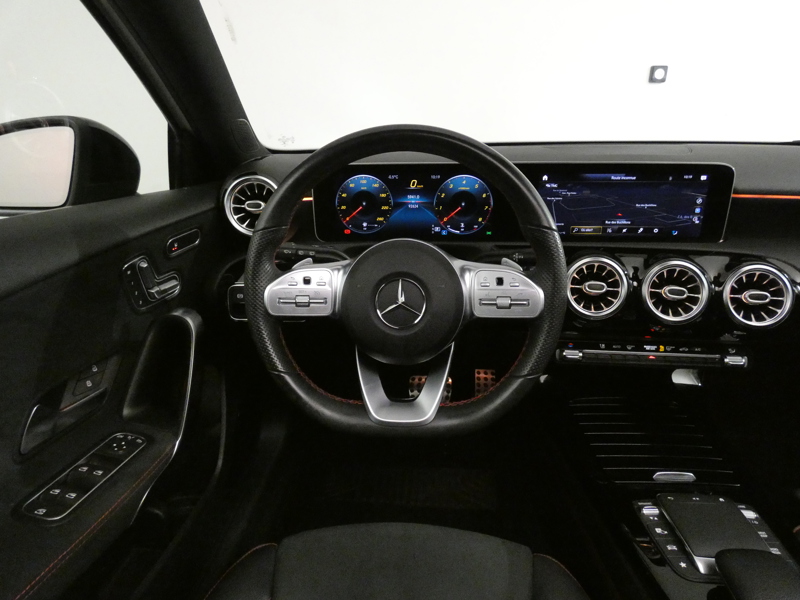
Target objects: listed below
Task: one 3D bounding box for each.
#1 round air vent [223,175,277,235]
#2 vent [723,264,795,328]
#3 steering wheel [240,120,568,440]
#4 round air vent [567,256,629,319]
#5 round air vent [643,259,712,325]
[{"bbox_3d":[-0.221,-0.148,0.717,0.090,0.090,0.035,-1,15,-3],"label":"round air vent"},{"bbox_3d":[0.472,-0.009,0.622,0.090,0.090,0.035,1,13,3],"label":"vent"},{"bbox_3d":[0.006,-0.022,0.555,0.372,0.361,0.080,0,1,0],"label":"steering wheel"},{"bbox_3d":[0.264,-0.020,0.634,0.090,0.090,0.035,1,13,3],"label":"round air vent"},{"bbox_3d":[0.366,-0.015,0.627,0.090,0.090,0.035,1,13,3],"label":"round air vent"}]

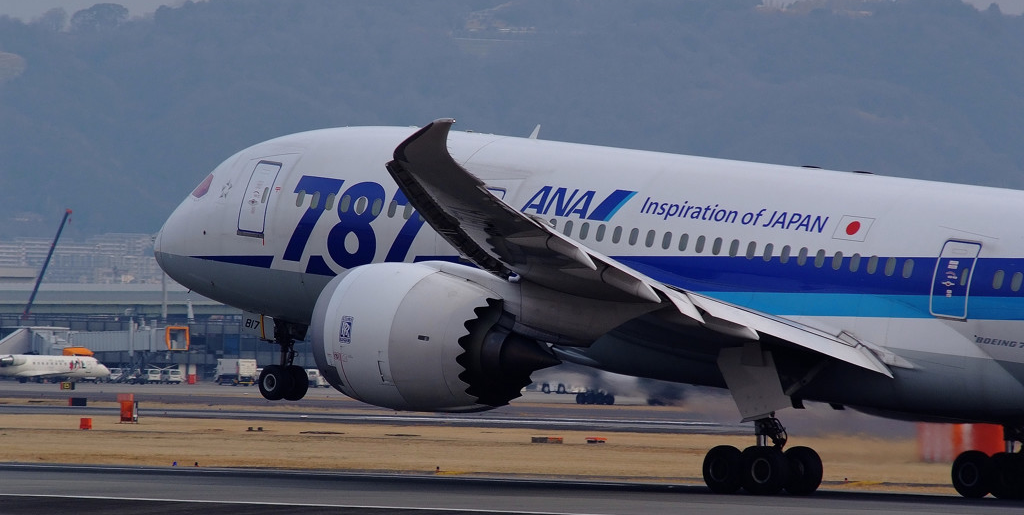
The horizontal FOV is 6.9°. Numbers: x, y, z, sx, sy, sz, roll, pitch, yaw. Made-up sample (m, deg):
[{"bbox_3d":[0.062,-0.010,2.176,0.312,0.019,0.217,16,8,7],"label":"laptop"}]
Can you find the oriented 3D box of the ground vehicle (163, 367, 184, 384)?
[{"bbox_3d":[-43.061,15.116,1085.000,1.580,1.900,3.700,1,-1,-18],"label":"ground vehicle"}]

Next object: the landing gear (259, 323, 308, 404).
[{"bbox_3d":[-6.402,2.914,239.300,1.120,2.200,1.080,7,4,44],"label":"landing gear"}]

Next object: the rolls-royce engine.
[{"bbox_3d":[-1.440,2.261,221.497,7.200,3.800,3.750,10,6,44],"label":"rolls-royce engine"}]

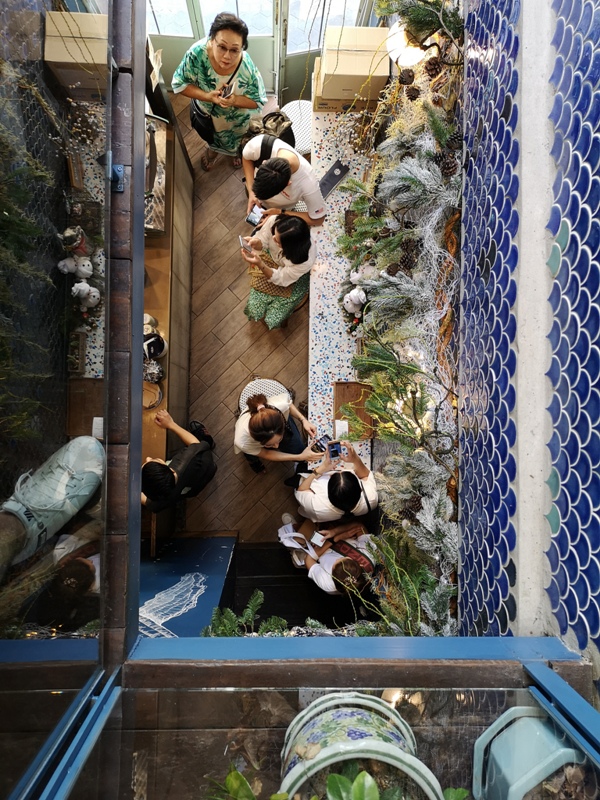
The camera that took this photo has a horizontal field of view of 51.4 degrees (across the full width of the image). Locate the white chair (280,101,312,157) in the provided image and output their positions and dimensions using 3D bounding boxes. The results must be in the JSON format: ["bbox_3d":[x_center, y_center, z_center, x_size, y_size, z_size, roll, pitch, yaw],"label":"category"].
[{"bbox_3d":[-0.001,-1.783,4.290,0.370,0.460,0.370,0,89,-3],"label":"white chair"}]

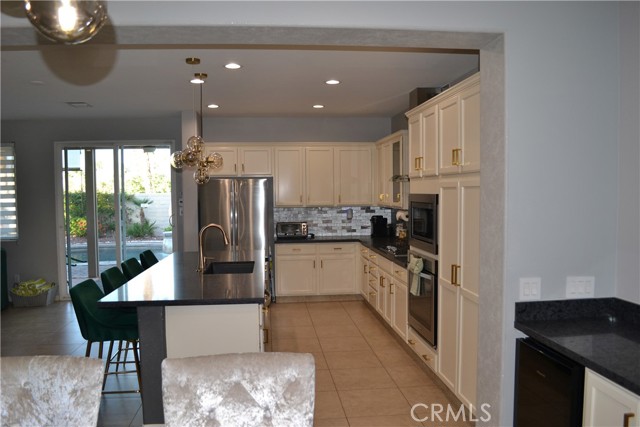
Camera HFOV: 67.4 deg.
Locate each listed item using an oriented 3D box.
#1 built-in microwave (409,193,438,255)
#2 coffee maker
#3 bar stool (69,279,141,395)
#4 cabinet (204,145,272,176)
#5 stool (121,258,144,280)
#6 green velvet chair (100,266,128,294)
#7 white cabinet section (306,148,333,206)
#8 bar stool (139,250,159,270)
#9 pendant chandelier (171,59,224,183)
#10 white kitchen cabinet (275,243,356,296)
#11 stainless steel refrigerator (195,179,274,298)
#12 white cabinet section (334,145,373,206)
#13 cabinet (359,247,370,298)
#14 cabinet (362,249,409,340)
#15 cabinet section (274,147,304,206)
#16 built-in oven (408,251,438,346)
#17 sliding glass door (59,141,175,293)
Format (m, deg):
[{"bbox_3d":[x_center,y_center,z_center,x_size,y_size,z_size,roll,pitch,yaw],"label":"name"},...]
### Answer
[{"bbox_3d":[1.094,0.073,4.218,0.420,0.485,0.750,-1,2,-6],"label":"built-in microwave"},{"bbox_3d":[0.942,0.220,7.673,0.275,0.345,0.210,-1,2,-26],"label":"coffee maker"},{"bbox_3d":[-1.423,0.970,3.418,0.500,0.955,0.460,-1,2,-7],"label":"bar stool"},{"bbox_3d":[-1.201,-0.781,7.088,0.990,0.492,0.330,-1,2,-7],"label":"cabinet"},{"bbox_3d":[-1.679,0.950,4.873,0.540,0.940,0.460,0,2,-6],"label":"stool"},{"bbox_3d":[-1.498,0.945,4.043,0.500,0.955,0.460,-1,2,-7],"label":"green velvet chair"},{"bbox_3d":[-0.025,-0.559,7.432,0.457,0.899,0.322,0,2,-7],"label":"white cabinet section"},{"bbox_3d":[-1.644,0.894,5.263,0.500,0.955,0.460,-1,2,-7],"label":"bar stool"},{"bbox_3d":[-1.115,-0.798,4.294,0.460,1.081,0.530,-1,2,-7],"label":"pendant chandelier"},{"bbox_3d":[-0.083,0.793,7.157,1.170,0.776,0.588,-1,2,-7],"label":"white kitchen cabinet"},{"bbox_3d":[-1.183,0.436,6.826,0.935,1.815,0.780,0,2,-6],"label":"stainless steel refrigerator"},{"bbox_3d":[0.498,-0.561,7.493,0.595,0.899,0.322,0,2,-7],"label":"white cabinet section"},{"bbox_3d":[0.954,0.855,7.050,0.600,0.800,0.550,0,2,-6],"label":"cabinet"},{"bbox_3d":[1.077,0.901,5.873,0.600,0.800,2.060,0,2,-6],"label":"cabinet"},{"bbox_3d":[-0.476,-0.557,7.380,0.451,0.899,0.322,0,2,-7],"label":"cabinet section"},{"bbox_3d":[1.183,0.737,4.363,0.570,0.725,0.770,0,2,-6],"label":"built-in oven"},{"bbox_3d":[-3.070,0.120,7.292,1.740,2.410,0.120,0,2,-6],"label":"sliding glass door"}]

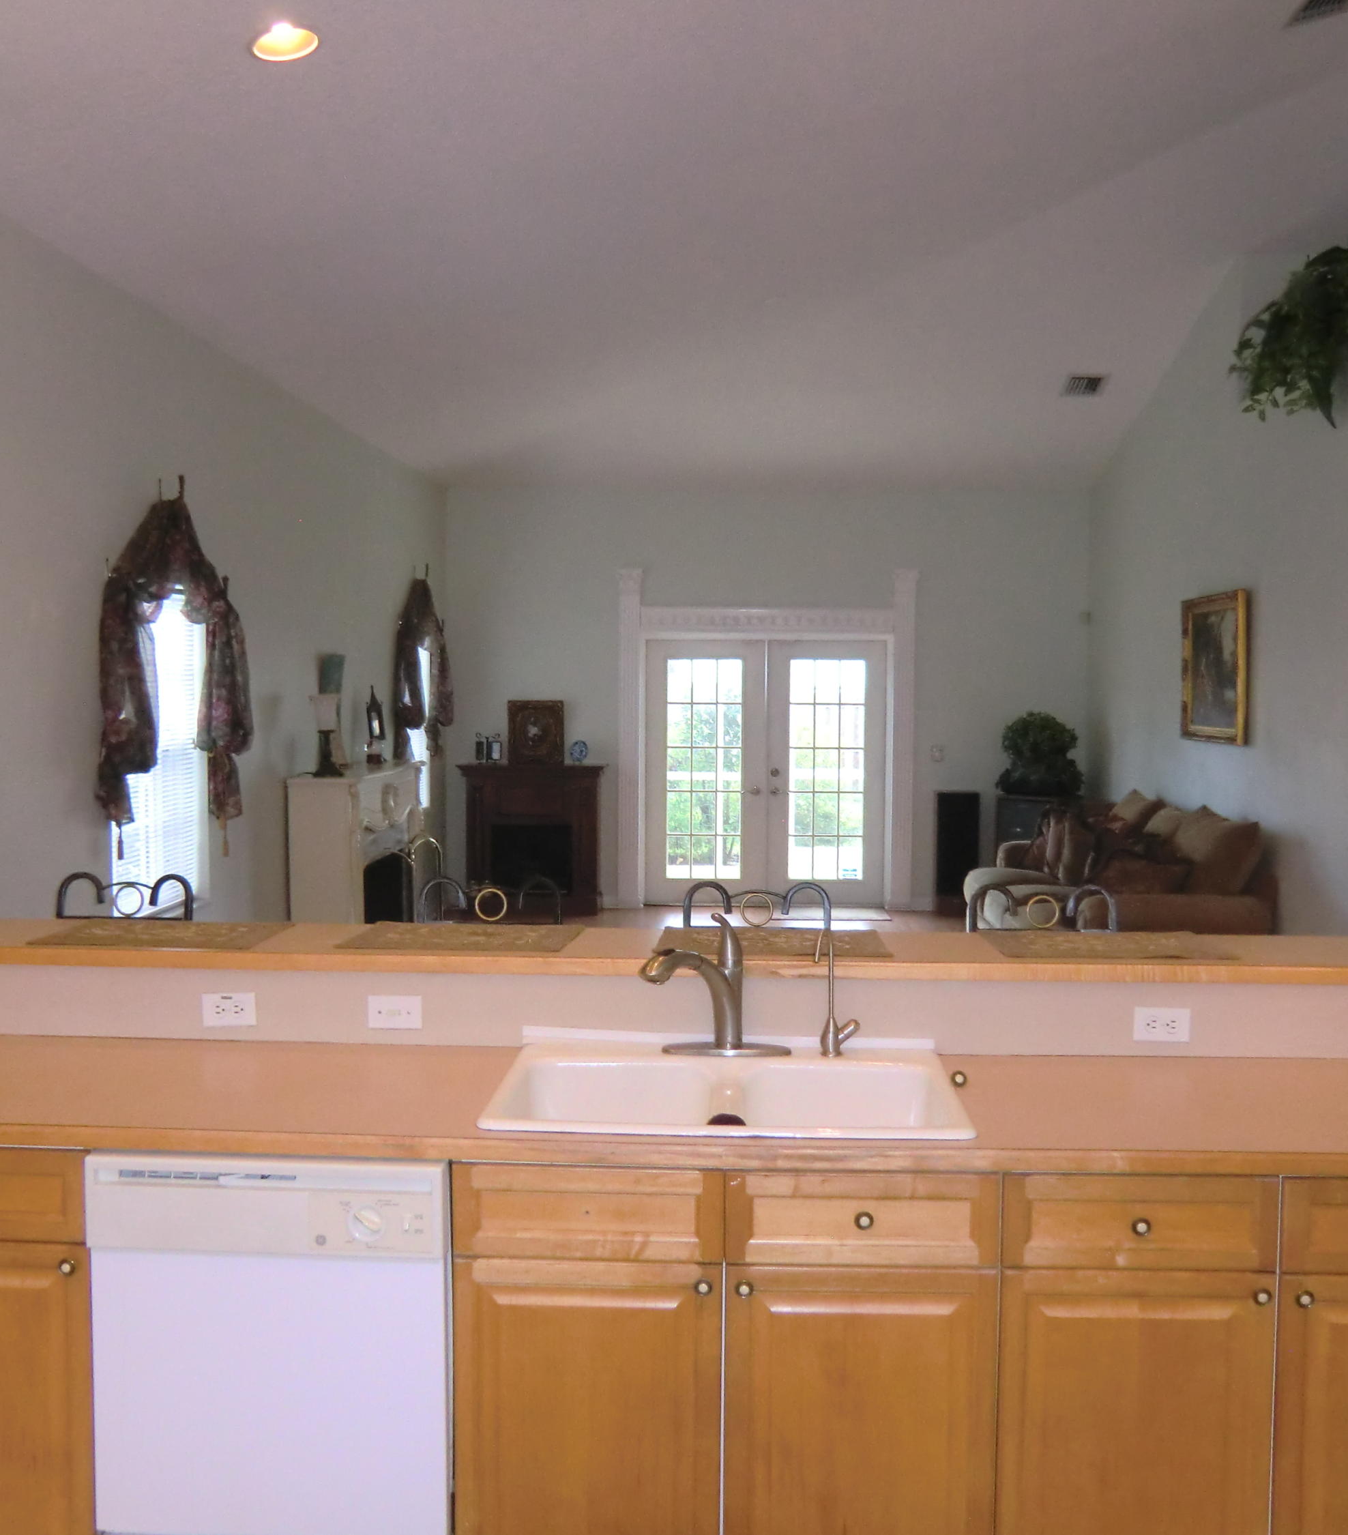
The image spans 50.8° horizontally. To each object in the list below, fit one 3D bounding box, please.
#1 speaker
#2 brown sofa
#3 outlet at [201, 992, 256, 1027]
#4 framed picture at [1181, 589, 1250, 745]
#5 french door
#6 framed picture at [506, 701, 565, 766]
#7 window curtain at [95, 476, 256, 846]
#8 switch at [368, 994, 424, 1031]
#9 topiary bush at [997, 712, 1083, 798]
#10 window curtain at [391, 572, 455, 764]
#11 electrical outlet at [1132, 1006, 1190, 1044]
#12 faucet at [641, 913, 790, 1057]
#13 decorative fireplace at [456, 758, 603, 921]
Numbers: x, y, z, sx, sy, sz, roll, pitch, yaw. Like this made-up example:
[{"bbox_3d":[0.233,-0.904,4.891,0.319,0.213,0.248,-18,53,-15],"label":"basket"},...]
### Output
[{"bbox_3d":[2.055,0.608,10.290,0.300,0.885,0.330,1,4,3],"label":"speaker"},{"bbox_3d":[2.306,0.740,7.905,1.140,1.000,2.420,0,3,4],"label":"brown sofa"},{"bbox_3d":[-0.950,0.517,3.030,0.115,0.071,0.012,0,3,4],"label":"outlet"},{"bbox_3d":[2.875,-0.526,7.555,0.055,0.775,0.950,1,4,3],"label":"framed picture"},{"bbox_3d":[0.700,0.053,10.805,1.811,2.061,0.060,0,3,4],"label":"french door"},{"bbox_3d":[-1.013,-0.251,10.346,0.415,0.460,0.070,1,4,3],"label":"framed picture"},{"bbox_3d":[-1.981,-0.464,5.801,0.200,1.380,1.210,0,3,4],"label":"window curtain"},{"bbox_3d":[-0.580,0.511,2.950,0.112,0.070,0.011,1,4,3],"label":"switch"},{"bbox_3d":[2.594,-0.098,10.135,0.593,0.597,0.550,0,3,4],"label":"topiary bush"},{"bbox_3d":[-1.699,-0.656,9.636,0.170,1.230,1.280,1,4,3],"label":"window curtain"},{"bbox_3d":[1.000,0.527,2.904,0.114,0.071,0.010,1,4,3],"label":"electrical outlet"},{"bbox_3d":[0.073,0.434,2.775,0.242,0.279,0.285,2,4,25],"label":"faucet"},{"bbox_3d":[-1.058,0.521,10.735,1.056,1.112,0.380,0,3,4],"label":"decorative fireplace"}]

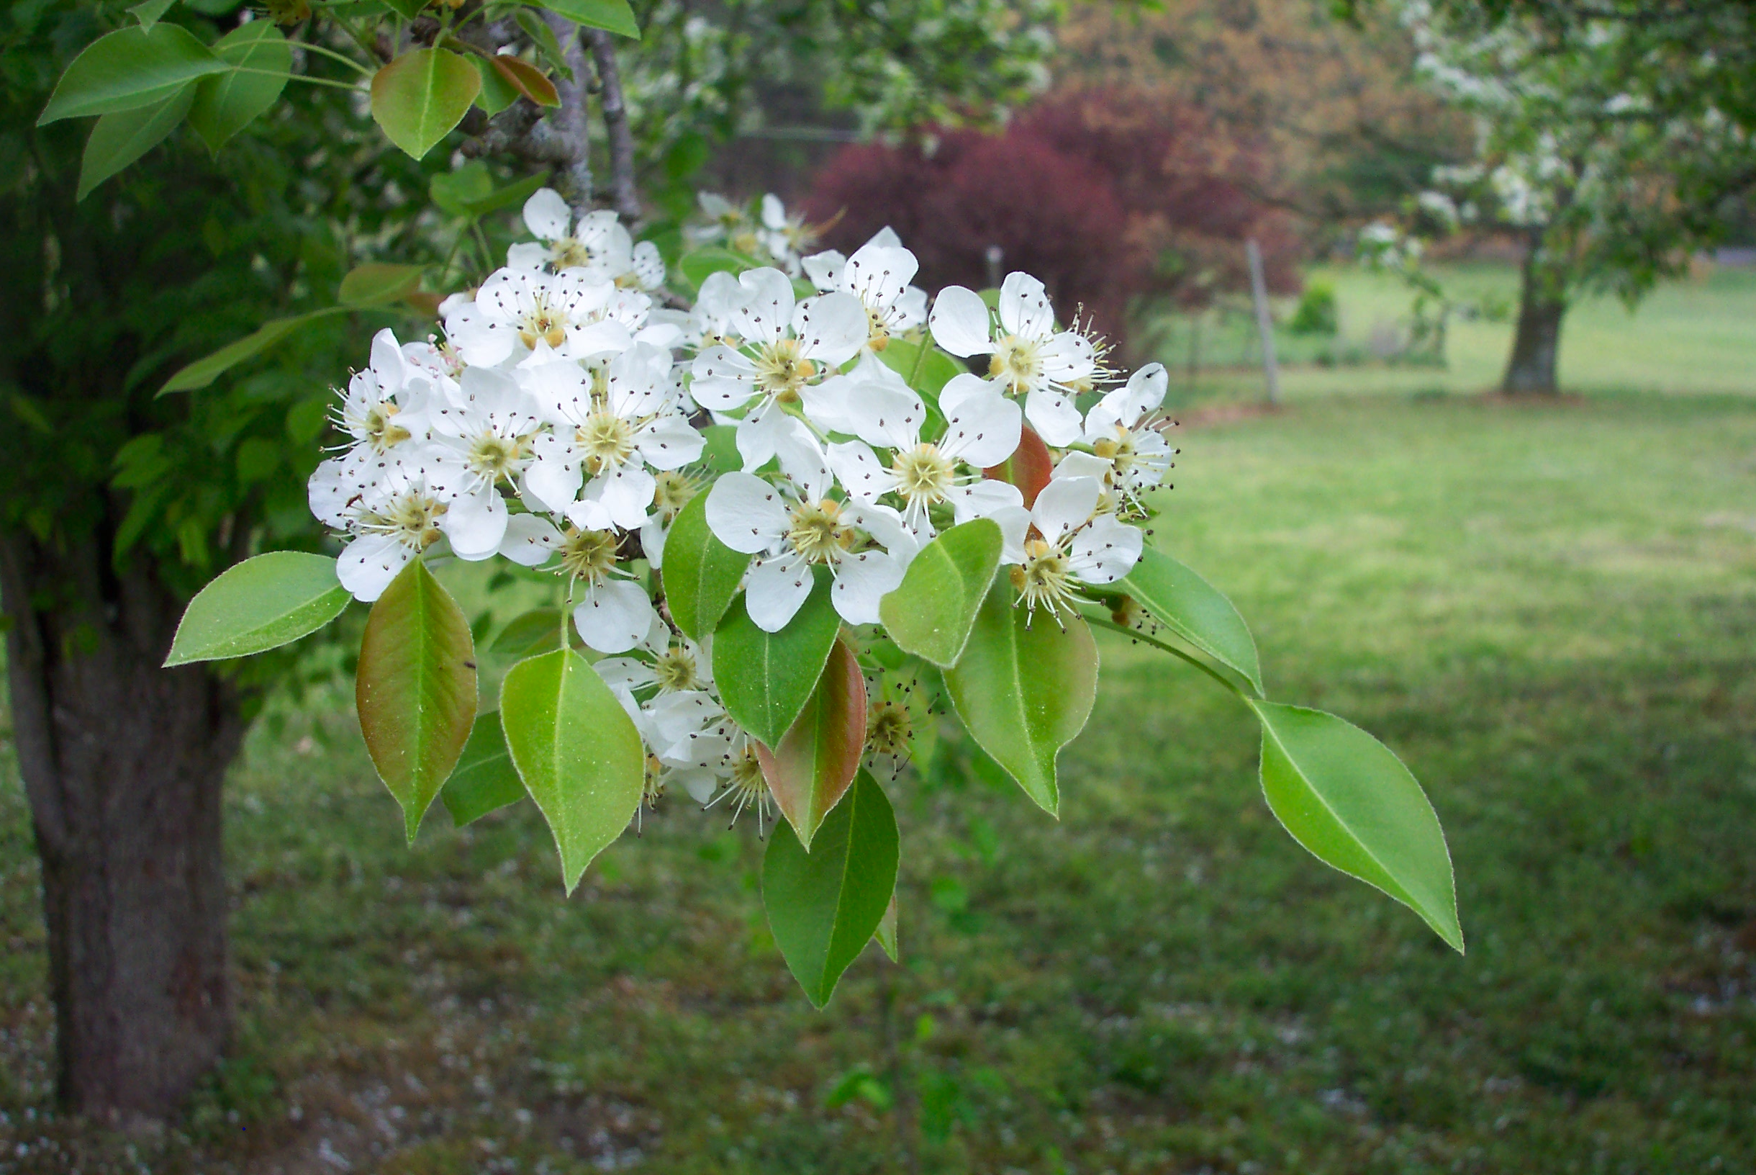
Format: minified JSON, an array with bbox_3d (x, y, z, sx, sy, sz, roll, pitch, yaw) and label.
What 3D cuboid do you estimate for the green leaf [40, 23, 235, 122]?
[{"bbox_3d":[-0.191,-0.131,0.440,0.050,0.021,0.012,-16,-6,-5],"label":"green leaf"}]

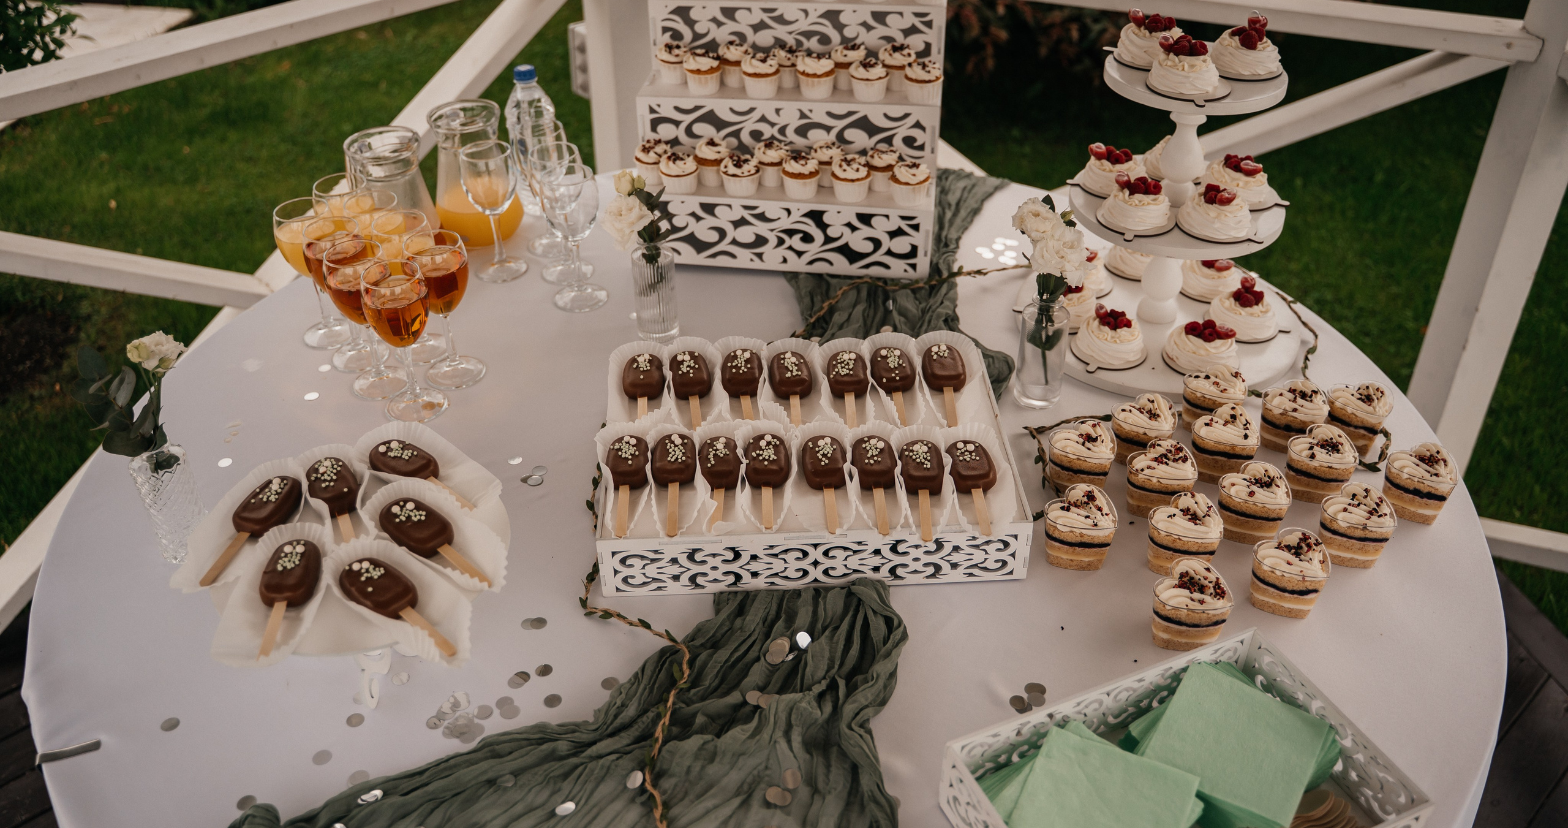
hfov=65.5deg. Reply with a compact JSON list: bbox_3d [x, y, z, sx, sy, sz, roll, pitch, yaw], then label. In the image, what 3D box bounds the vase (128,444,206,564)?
[{"bbox_3d":[-0.585,0.088,1.172,0.056,0.112,0.056,0,35,0],"label":"vase"}]

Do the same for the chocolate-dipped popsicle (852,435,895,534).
[{"bbox_3d":[0.092,0.067,1.186,0.043,0.022,0.149,-2,36,0],"label":"chocolate-dipped popsicle"}]

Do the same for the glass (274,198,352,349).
[{"bbox_3d":[-0.607,-0.179,1.581,0.078,0.180,0.078,0,35,0],"label":"glass"}]

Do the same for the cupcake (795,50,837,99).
[{"bbox_3d":[0.044,-0.459,1.652,0.052,0.054,0.052,4,36,7],"label":"cupcake"}]

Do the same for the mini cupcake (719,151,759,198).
[{"bbox_3d":[-0.058,-0.322,1.636,0.053,0.051,0.053,-1,35,1],"label":"mini cupcake"}]

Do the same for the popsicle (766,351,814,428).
[{"bbox_3d":[0.012,-0.025,1.402,0.049,0.025,0.158,-2,36,-2],"label":"popsicle"}]

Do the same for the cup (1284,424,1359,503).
[{"bbox_3d":[0.602,0.063,1.363,0.077,0.063,0.072,-25,42,-29],"label":"cup"}]

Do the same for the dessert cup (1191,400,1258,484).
[{"bbox_3d":[0.465,0.037,1.271,0.066,0.062,0.067,-19,39,-24],"label":"dessert cup"}]

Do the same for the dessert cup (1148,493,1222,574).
[{"bbox_3d":[0.384,0.120,1.155,0.066,0.062,0.067,-23,41,-29],"label":"dessert cup"}]

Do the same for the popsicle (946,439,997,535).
[{"bbox_3d":[0.200,0.075,1.260,0.049,0.025,0.158,-1,36,0],"label":"popsicle"}]

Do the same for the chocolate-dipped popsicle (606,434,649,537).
[{"bbox_3d":[-0.165,0.074,1.269,0.049,0.025,0.158,-2,36,-2],"label":"chocolate-dipped popsicle"}]

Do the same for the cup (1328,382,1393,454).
[{"bbox_3d":[0.661,0.011,1.395,0.074,0.062,0.076,-12,37,-16],"label":"cup"}]

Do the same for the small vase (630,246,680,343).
[{"bbox_3d":[-0.159,-0.154,1.518,0.052,0.120,0.052,-2,35,0],"label":"small vase"}]

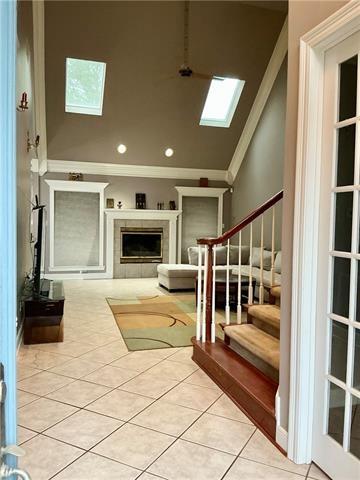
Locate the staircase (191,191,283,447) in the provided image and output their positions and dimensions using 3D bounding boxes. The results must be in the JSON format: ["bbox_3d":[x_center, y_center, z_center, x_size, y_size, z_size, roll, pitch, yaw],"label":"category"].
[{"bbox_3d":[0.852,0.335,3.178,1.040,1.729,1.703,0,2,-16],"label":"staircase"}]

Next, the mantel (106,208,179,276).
[{"bbox_3d":[-0.891,0.102,9.433,1.863,1.685,0.214,0,2,-16],"label":"mantel"}]

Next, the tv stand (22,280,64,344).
[{"bbox_3d":[-1.693,0.861,4.936,0.422,0.468,1.534,0,2,-16],"label":"tv stand"}]

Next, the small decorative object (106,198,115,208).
[{"bbox_3d":[-1.638,-0.851,9.175,0.178,0.237,0.071,0,2,-16],"label":"small decorative object"}]

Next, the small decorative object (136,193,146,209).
[{"bbox_3d":[-0.933,-0.934,9.375,0.231,0.386,0.091,0,2,-16],"label":"small decorative object"}]

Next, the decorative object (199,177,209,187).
[{"bbox_3d":[0.612,-1.450,9.800,0.233,0.238,0.111,0,2,-16],"label":"decorative object"}]

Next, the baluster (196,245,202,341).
[{"bbox_3d":[0.187,0.520,3.826,0.036,0.952,0.036,0,2,-16],"label":"baluster"}]

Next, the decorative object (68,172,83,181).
[{"bbox_3d":[-2.386,-1.452,8.934,0.299,0.178,0.130,0,2,-16],"label":"decorative object"}]

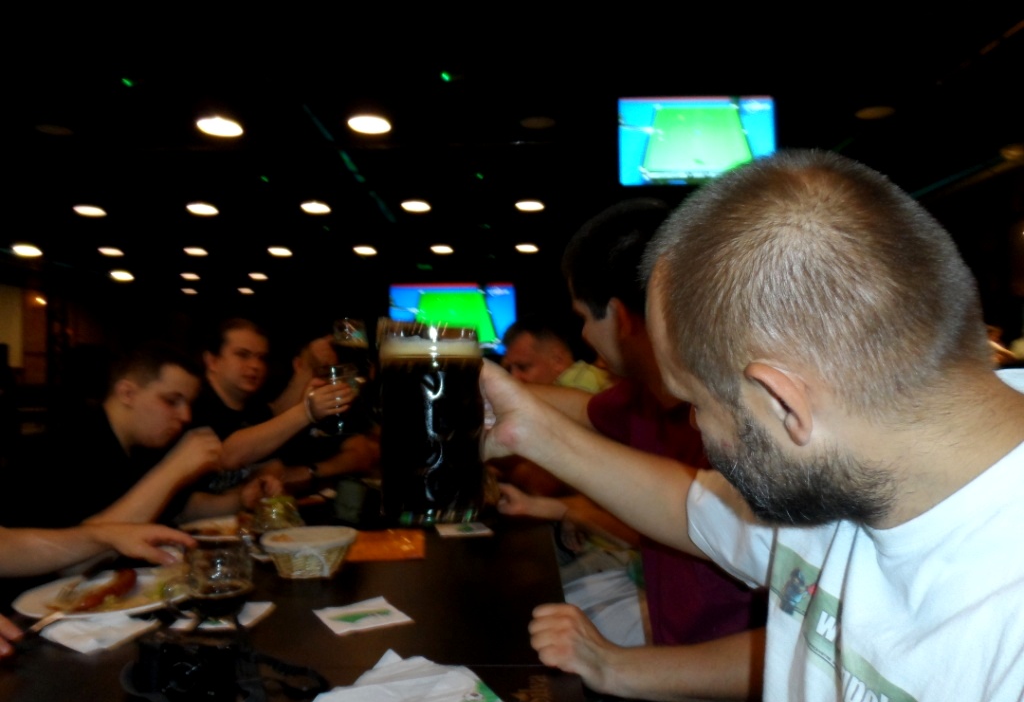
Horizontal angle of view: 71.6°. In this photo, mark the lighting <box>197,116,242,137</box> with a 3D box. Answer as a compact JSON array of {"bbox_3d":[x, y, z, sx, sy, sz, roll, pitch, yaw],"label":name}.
[{"bbox_3d":[-2.006,-1.539,4.872,0.290,0.060,0.290,-1,-2,-1],"label":"lighting"}]

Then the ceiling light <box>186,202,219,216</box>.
[{"bbox_3d":[-3.116,-1.430,7.147,0.290,0.060,0.290,-1,-2,-1],"label":"ceiling light"}]

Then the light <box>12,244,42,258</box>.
[{"bbox_3d":[-6.406,-1.323,9.378,0.340,0.060,0.340,-1,-2,-1],"label":"light"}]

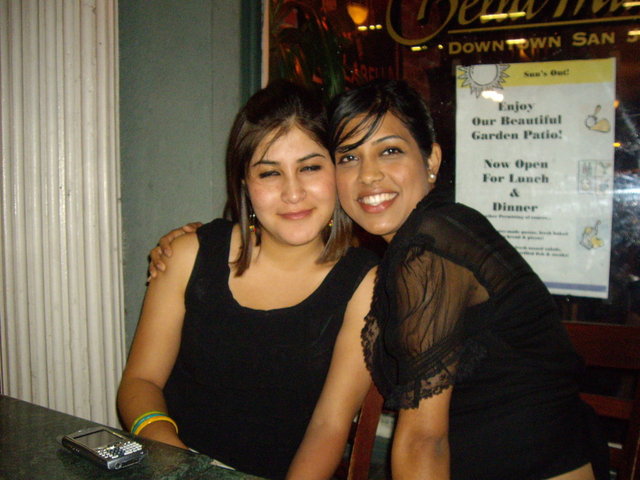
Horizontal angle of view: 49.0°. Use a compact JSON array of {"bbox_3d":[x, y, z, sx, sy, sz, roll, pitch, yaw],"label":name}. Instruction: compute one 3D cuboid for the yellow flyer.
[{"bbox_3d":[0.394,-0.111,1.312,0.280,0.432,0.008,2,9,22],"label":"yellow flyer"}]

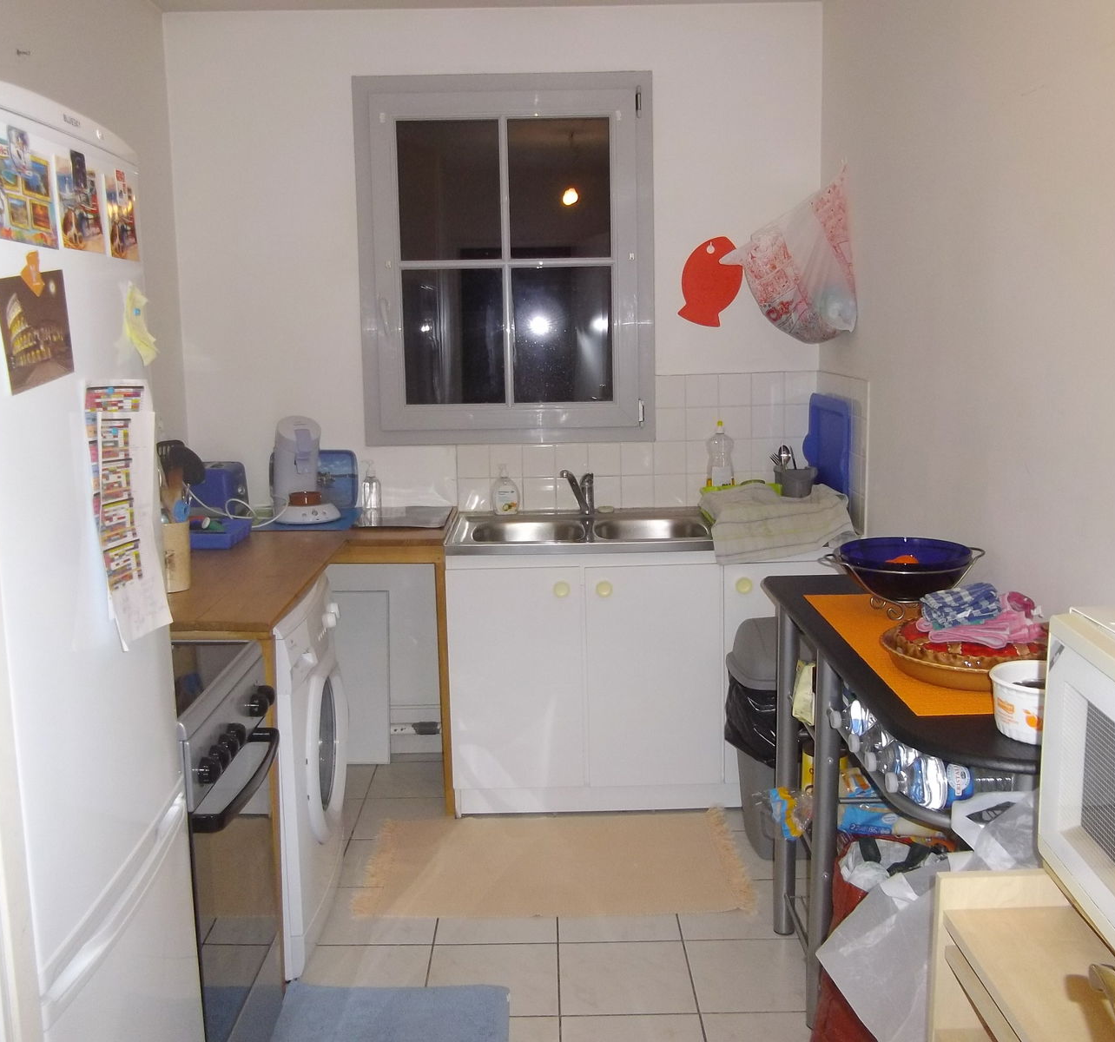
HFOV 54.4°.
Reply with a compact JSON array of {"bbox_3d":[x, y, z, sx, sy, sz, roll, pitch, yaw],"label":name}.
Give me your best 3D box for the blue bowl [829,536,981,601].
[{"bbox_3d":[0.723,0.113,2.236,0.285,0.109,0.285,-1,8,0],"label":"blue bowl"}]

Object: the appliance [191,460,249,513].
[{"bbox_3d":[-1.102,-0.099,3.416,0.210,0.175,0.165,-1,8,-1],"label":"appliance"}]

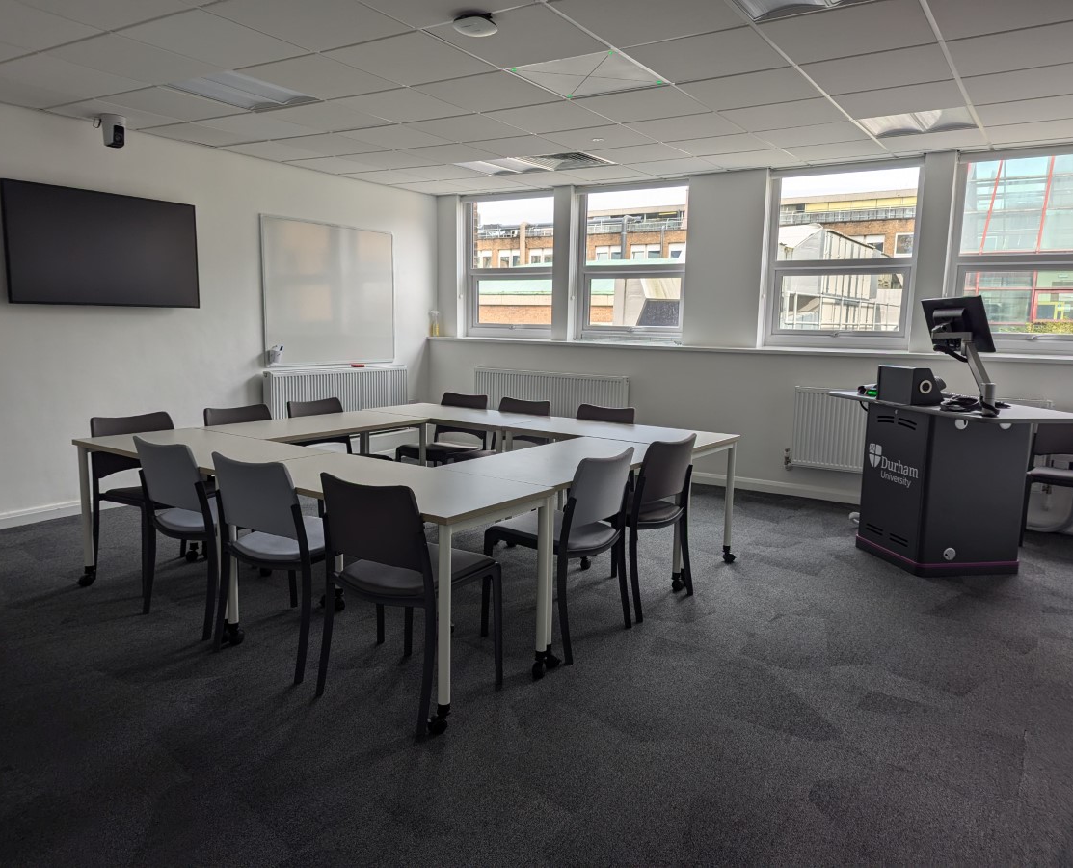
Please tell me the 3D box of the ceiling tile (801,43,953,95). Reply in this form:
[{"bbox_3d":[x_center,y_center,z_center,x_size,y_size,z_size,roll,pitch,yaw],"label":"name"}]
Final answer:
[{"bbox_3d":[1.587,-1.687,3.705,0.595,0.025,0.595,7,10,32],"label":"ceiling tile"}]

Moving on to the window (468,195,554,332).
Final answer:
[{"bbox_3d":[-0.254,-1.581,7.600,1.050,1.290,0.100,7,10,32],"label":"window"}]

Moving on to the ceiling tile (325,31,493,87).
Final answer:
[{"bbox_3d":[-0.574,-1.728,3.679,0.595,0.025,0.595,7,10,32],"label":"ceiling tile"}]

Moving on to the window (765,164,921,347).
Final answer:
[{"bbox_3d":[2.287,-1.309,6.087,1.071,1.318,0.091,7,10,32],"label":"window"}]

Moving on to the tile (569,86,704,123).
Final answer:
[{"bbox_3d":[0.586,-1.798,4.355,0.595,0.030,0.595,7,10,32],"label":"tile"}]

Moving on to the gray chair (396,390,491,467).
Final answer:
[{"bbox_3d":[-0.627,0.143,5.658,0.500,0.820,0.520,6,10,32],"label":"gray chair"}]

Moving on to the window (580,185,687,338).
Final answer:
[{"bbox_3d":[0.846,-1.494,7.062,1.083,1.301,0.080,6,10,32],"label":"window"}]

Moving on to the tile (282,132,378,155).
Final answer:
[{"bbox_3d":[-1.430,-2.042,5.631,0.595,0.025,0.595,7,10,32],"label":"tile"}]

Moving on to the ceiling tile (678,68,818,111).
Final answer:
[{"bbox_3d":[1.093,-1.773,4.086,0.600,0.030,0.600,6,10,32],"label":"ceiling tile"}]

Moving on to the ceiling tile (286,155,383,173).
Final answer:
[{"bbox_3d":[-1.613,-2.186,6.498,0.570,0.030,0.600,6,10,32],"label":"ceiling tile"}]

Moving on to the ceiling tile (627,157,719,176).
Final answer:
[{"bbox_3d":[1.057,-2.082,6.221,0.606,0.025,0.576,7,10,32],"label":"ceiling tile"}]

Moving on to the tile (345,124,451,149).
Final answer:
[{"bbox_3d":[-0.930,-1.978,5.313,0.595,0.030,0.595,7,10,32],"label":"tile"}]

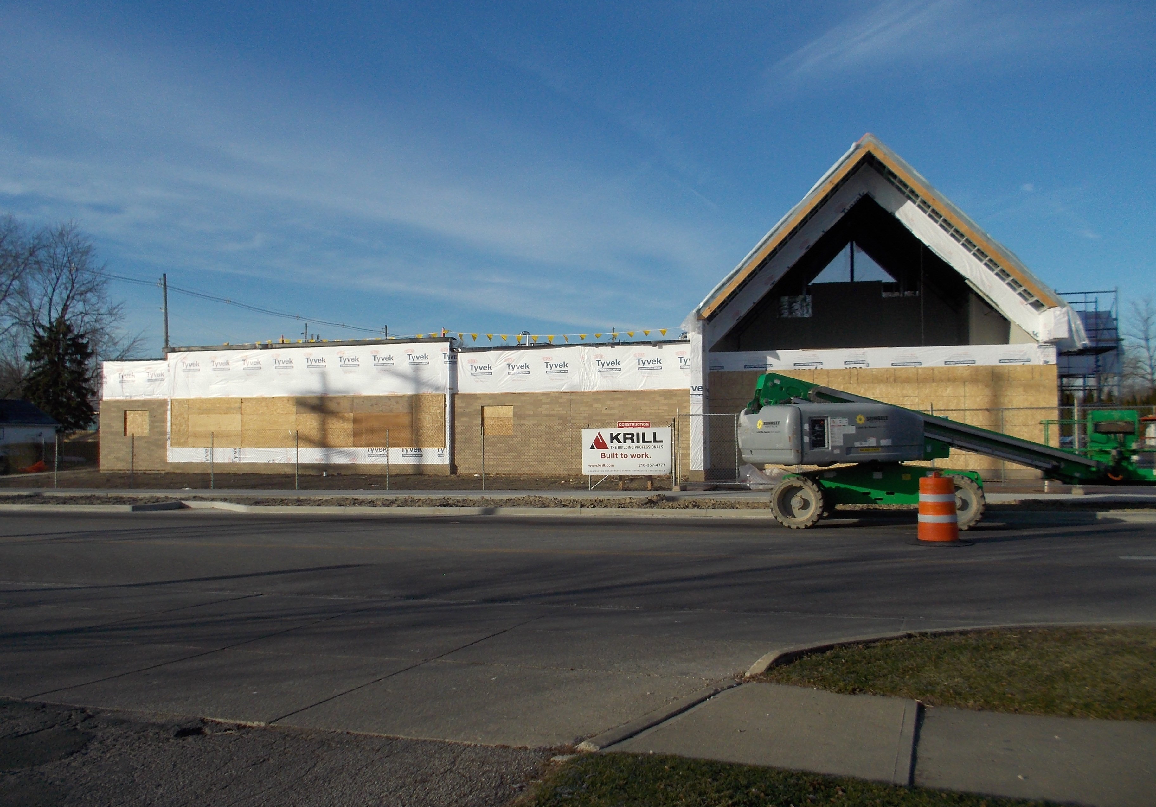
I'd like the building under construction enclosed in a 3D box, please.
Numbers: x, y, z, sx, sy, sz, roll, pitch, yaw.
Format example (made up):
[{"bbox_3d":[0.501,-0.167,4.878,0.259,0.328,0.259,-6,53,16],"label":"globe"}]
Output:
[{"bbox_3d":[-0.783,-2.327,37.863,33.277,9.989,15.500,-1,-2,14],"label":"building under construction"}]

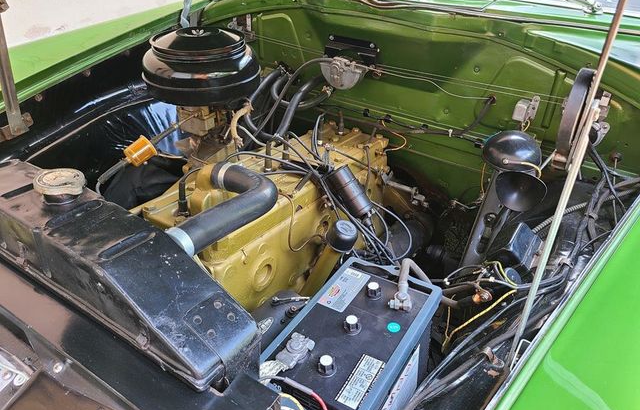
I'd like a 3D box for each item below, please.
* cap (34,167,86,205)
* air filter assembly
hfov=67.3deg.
[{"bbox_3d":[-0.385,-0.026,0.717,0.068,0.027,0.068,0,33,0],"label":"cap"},{"bbox_3d":[-0.239,-0.291,0.970,0.237,0.114,0.237,0,33,0],"label":"air filter assembly"}]

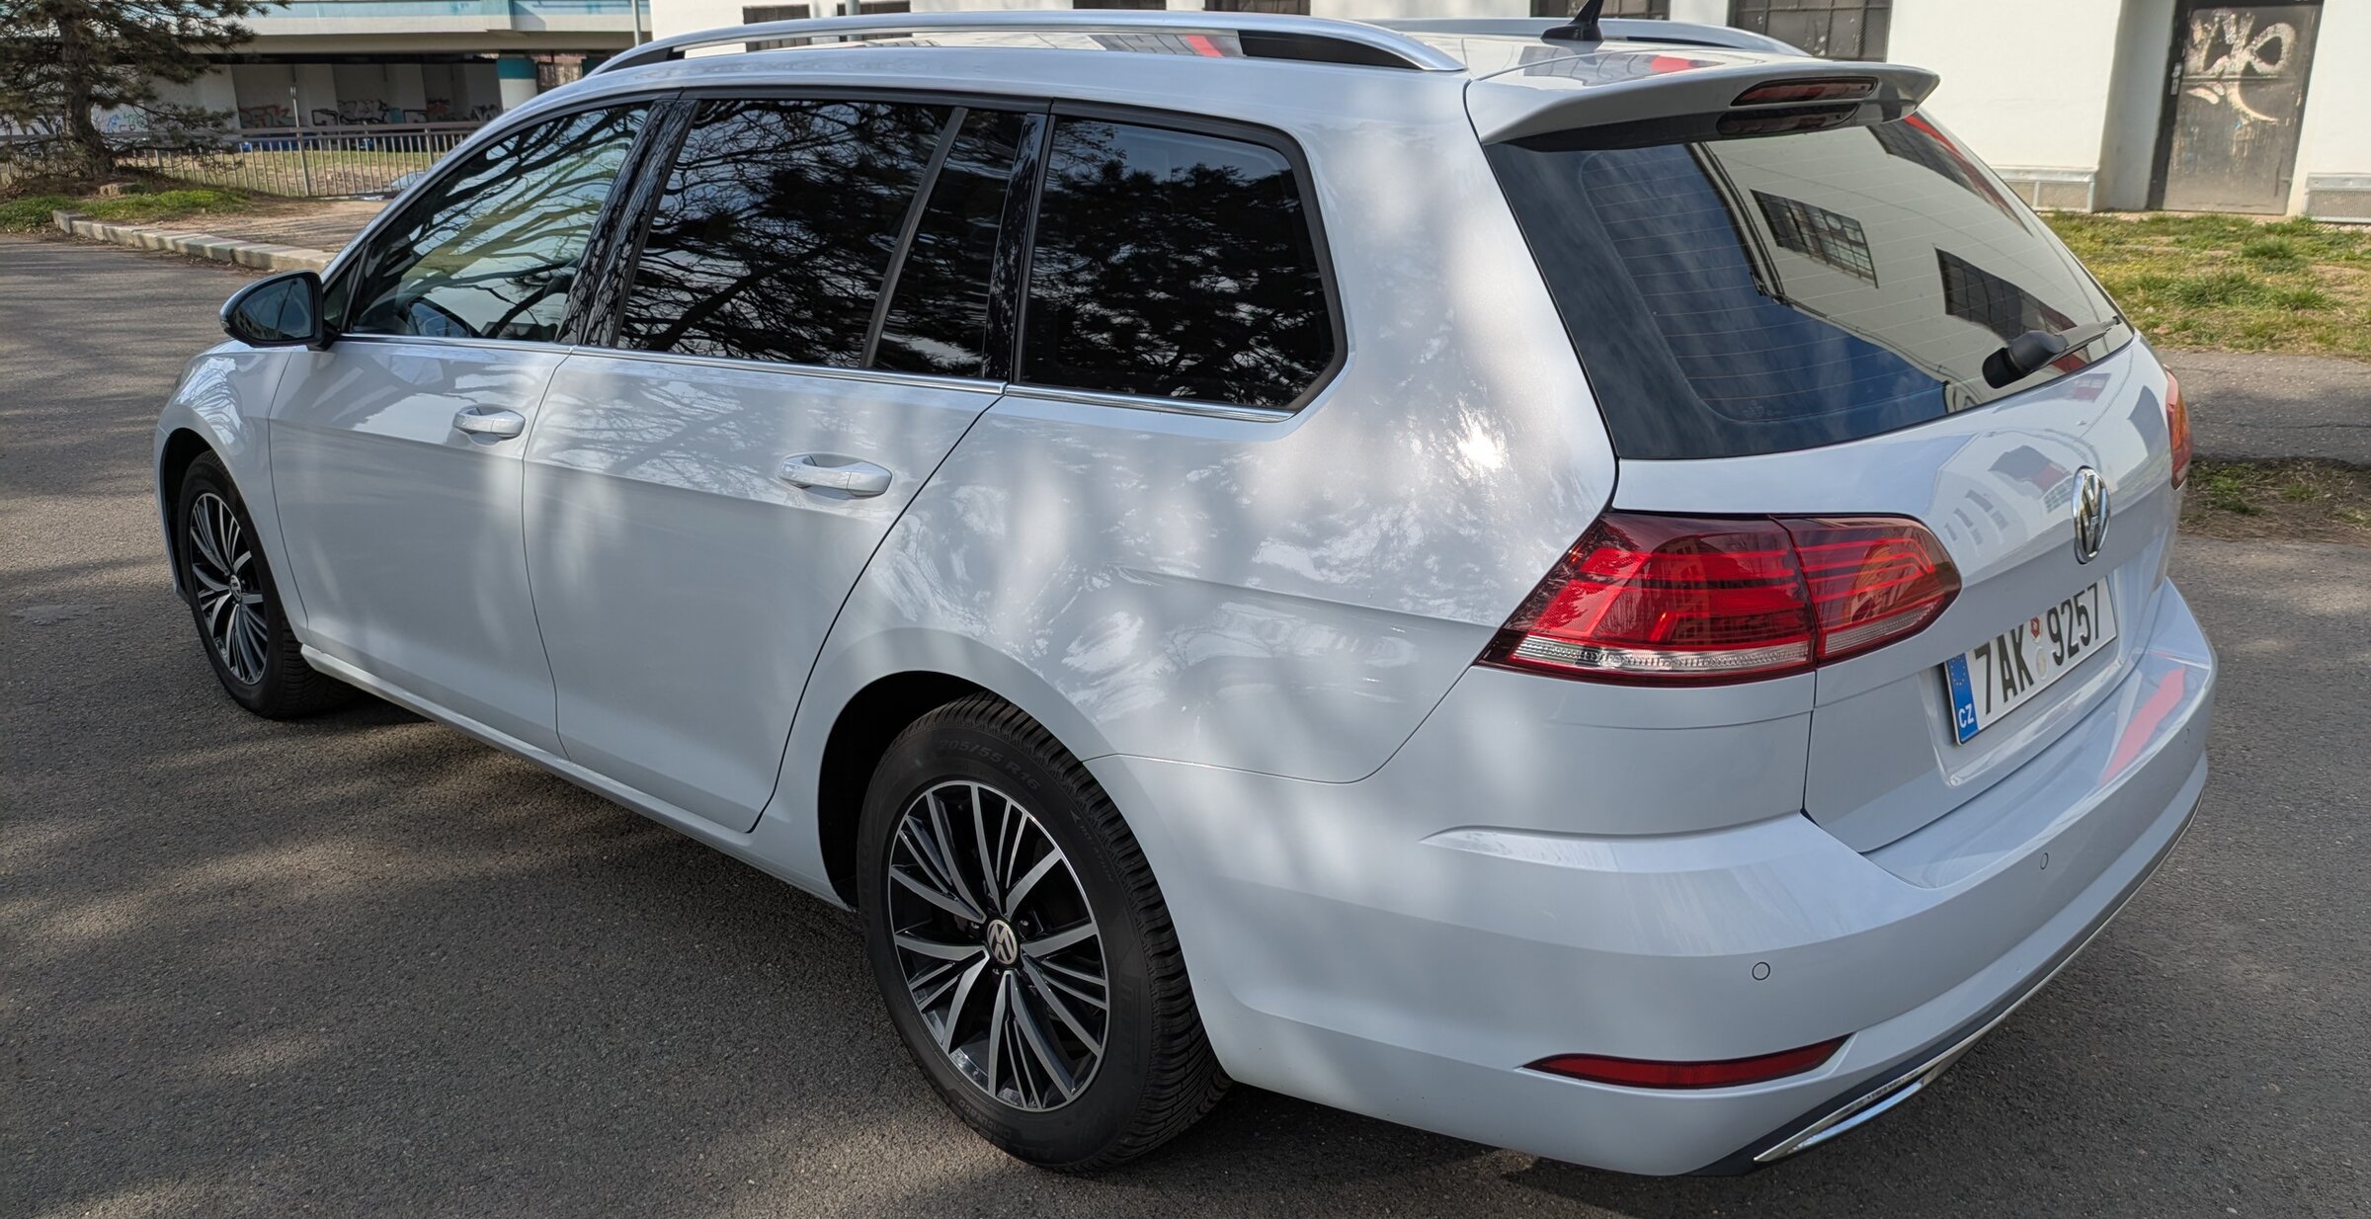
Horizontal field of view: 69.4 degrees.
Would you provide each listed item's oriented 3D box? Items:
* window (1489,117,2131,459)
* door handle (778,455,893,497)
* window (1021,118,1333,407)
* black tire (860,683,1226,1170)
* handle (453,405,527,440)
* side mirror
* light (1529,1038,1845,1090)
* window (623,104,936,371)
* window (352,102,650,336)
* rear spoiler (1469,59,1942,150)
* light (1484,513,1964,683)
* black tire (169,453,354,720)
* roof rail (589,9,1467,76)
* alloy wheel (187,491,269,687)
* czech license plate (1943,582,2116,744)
[{"bbox_3d":[0.822,-0.424,2.077,1.400,0.092,0.456,-18,69,-44],"label":"window"},{"bbox_3d":[-0.449,-0.171,2.189,0.220,0.040,0.048,9,19,43],"label":"door handle"},{"bbox_3d":[-0.017,-0.395,1.920,0.496,0.332,0.055,13,-4,38],"label":"window"},{"bbox_3d":[-0.182,0.414,2.287,0.632,0.628,0.210,14,23,41],"label":"black tire"},{"bbox_3d":[-1.150,-0.304,2.828,0.220,0.040,0.048,9,19,43],"label":"handle"},{"bbox_3d":[-1.740,-0.573,3.263,0.130,0.155,0.215,14,23,41],"label":"side mirror"},{"bbox_3d":[0.497,0.443,1.679,0.320,0.037,0.052,-3,16,-9],"label":"light"},{"bbox_3d":[-0.590,-0.543,2.422,0.660,0.360,0.030,15,1,42],"label":"window"},{"bbox_3d":[-1.268,-0.676,3.074,0.977,0.468,0.060,16,0,44],"label":"window"},{"bbox_3d":[0.684,-0.648,2.142,0.235,0.103,1.150,14,23,41],"label":"rear spoiler"},{"bbox_3d":[0.532,-0.040,1.581,0.512,0.146,0.189,-13,20,-32],"label":"light"},{"bbox_3d":[-2.150,-0.068,4.027,0.630,0.630,0.210,14,22,41],"label":"black tire"},{"bbox_3d":[-0.380,-0.779,2.377,1.850,0.093,0.060,14,23,41],"label":"roof rail"},{"bbox_3d":[-2.159,-0.063,4.018,0.440,0.440,0.170,14,22,41],"label":"alloy wheel"},{"bbox_3d":[1.026,0.038,2.060,0.520,0.110,0.012,-17,7,-44],"label":"czech license plate"}]

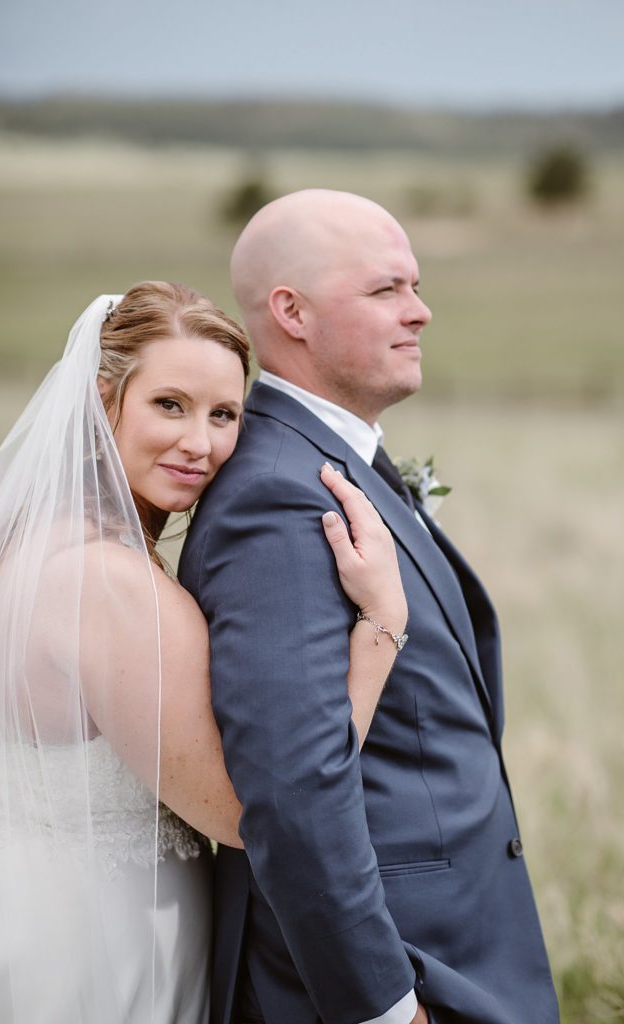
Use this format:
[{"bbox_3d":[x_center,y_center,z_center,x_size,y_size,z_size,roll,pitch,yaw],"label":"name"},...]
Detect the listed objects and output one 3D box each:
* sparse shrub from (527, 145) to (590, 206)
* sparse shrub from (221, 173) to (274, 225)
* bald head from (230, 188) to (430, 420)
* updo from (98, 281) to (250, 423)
[{"bbox_3d":[6.323,-8.632,62.000,1.600,1.600,1.600,1,8,0],"label":"sparse shrub"},{"bbox_3d":[-1.388,-6.745,52.000,1.150,1.150,1.150,1,8,0],"label":"sparse shrub"},{"bbox_3d":[0.018,-0.227,2.630,0.225,0.250,0.175,4,8,22],"label":"bald head"},{"bbox_3d":[-0.152,-0.166,2.600,0.180,0.200,0.210,8,8,-23],"label":"updo"}]

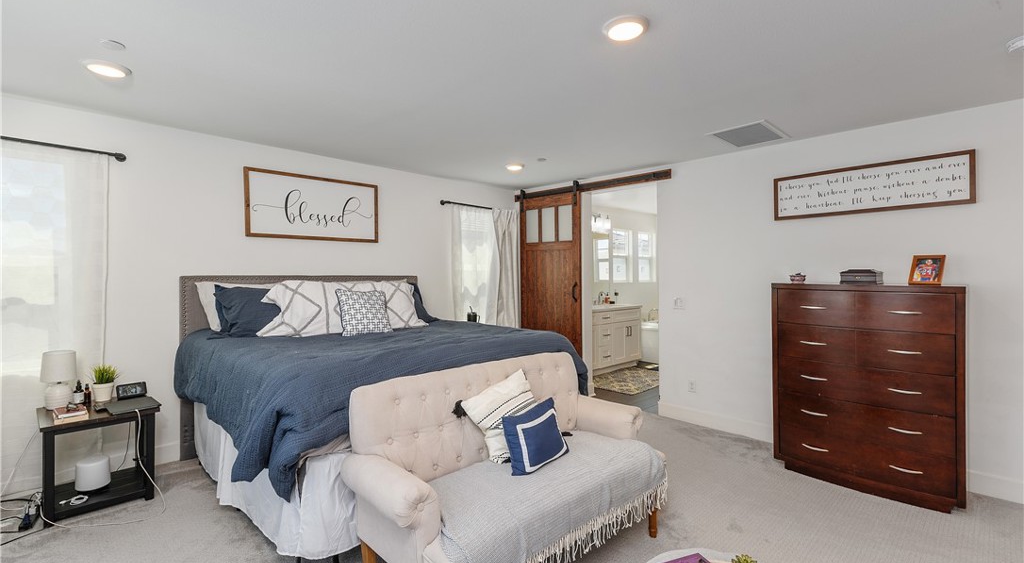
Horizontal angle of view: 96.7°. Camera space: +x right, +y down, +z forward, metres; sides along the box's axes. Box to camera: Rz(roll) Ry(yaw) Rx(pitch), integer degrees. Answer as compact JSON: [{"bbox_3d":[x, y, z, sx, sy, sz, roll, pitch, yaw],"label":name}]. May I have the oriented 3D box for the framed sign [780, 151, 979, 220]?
[{"bbox_3d":[2.573,-0.672,3.340,0.028,0.343,1.171,0,0,-42],"label":"framed sign"}]

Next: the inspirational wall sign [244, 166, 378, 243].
[{"bbox_3d":[-1.756,-0.656,4.115,1.163,0.561,0.028,0,0,-42],"label":"inspirational wall sign"}]

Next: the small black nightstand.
[{"bbox_3d":[-2.649,1.099,2.929,0.525,0.571,0.547,1,1,43],"label":"small black nightstand"}]

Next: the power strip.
[{"bbox_3d":[-2.731,1.333,2.585,0.054,0.044,0.310,0,0,-38],"label":"power strip"}]

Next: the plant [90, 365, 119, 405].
[{"bbox_3d":[-2.797,0.698,3.111,0.140,0.227,0.140,0,1,-44],"label":"plant"}]

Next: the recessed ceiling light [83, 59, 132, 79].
[{"bbox_3d":[-2.141,-1.124,2.413,0.199,0.025,0.199,0,0,-42],"label":"recessed ceiling light"}]

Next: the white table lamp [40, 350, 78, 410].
[{"bbox_3d":[-2.854,0.624,2.877,0.169,0.358,0.169,0,0,-42],"label":"white table lamp"}]

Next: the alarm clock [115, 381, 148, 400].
[{"bbox_3d":[-2.682,0.761,3.194,0.060,0.100,0.165,0,1,28],"label":"alarm clock"}]

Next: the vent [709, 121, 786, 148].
[{"bbox_3d":[1.860,-1.128,3.571,0.567,0.022,0.396,0,0,-42],"label":"vent"}]

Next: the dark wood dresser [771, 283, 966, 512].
[{"bbox_3d":[2.458,0.710,3.217,0.525,1.369,1.079,0,1,-44],"label":"dark wood dresser"}]

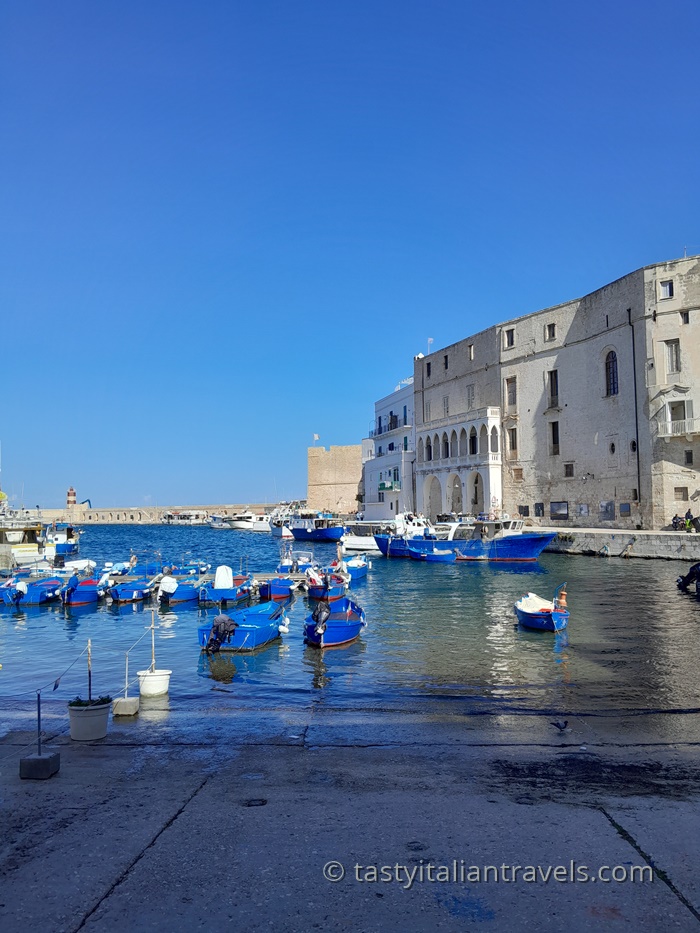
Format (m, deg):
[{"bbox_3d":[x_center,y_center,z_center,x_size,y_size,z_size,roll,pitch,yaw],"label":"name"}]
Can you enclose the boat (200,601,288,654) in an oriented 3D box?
[{"bbox_3d":[-2.401,3.823,17.382,1.550,0.900,4.300,-1,-4,11],"label":"boat"}]

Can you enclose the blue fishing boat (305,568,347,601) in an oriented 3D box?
[{"bbox_3d":[-0.751,4.376,26.230,1.500,1.000,4.200,0,-4,0],"label":"blue fishing boat"}]

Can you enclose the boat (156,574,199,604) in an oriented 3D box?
[{"bbox_3d":[-6.145,4.375,25.751,1.500,1.000,4.300,0,-4,1],"label":"boat"}]

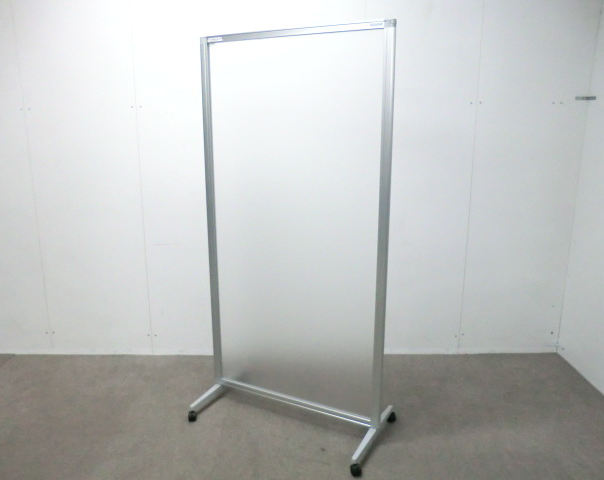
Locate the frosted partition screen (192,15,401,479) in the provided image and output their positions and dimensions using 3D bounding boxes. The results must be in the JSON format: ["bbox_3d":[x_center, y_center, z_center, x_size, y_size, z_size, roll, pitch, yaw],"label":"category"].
[{"bbox_3d":[-0.049,0.014,2.262,0.905,1.800,0.500,6,14,27],"label":"frosted partition screen"}]

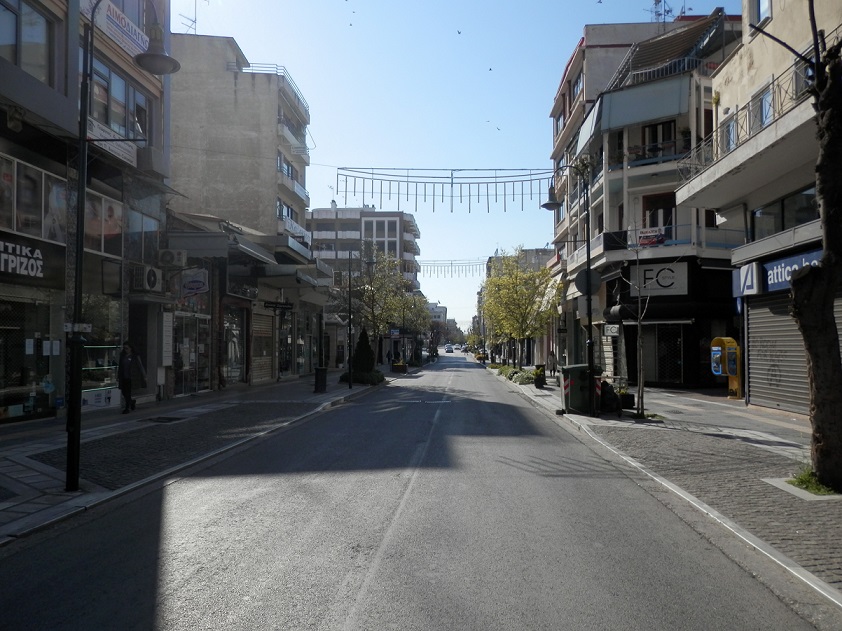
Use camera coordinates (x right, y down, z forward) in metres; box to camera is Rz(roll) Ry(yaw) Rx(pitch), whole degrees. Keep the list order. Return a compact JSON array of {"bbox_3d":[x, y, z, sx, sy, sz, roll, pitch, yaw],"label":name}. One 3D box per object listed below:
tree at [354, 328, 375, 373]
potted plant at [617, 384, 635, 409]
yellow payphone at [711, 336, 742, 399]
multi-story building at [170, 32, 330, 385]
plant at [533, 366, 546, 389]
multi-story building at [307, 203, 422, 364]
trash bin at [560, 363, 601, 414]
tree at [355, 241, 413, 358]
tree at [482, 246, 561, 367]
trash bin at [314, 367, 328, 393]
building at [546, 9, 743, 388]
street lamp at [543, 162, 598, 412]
[{"bbox_3d":[-2.881,1.810,31.000,1.080,2.500,1.080,0,-3,4],"label":"tree"},{"bbox_3d":[5.551,2.199,16.500,0.520,0.650,0.480,0,-3,4],"label":"potted plant"},{"bbox_3d":[9.649,1.642,19.200,0.620,1.950,0.620,1,-3,-21],"label":"yellow payphone"},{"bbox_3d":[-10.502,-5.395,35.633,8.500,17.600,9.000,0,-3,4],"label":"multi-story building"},{"bbox_3d":[4.717,2.468,24.200,0.520,0.850,0.520,0,-3,4],"label":"plant"},{"bbox_3d":[-9.455,-4.553,99.252,16.000,22.500,15.000,0,-3,4],"label":"multi-story building"},{"bbox_3d":[3.951,1.837,15.300,1.020,1.220,1.200,0,-3,4],"label":"trash bin"},{"bbox_3d":[-2.248,-0.438,35.500,3.700,7.800,3.700,0,-3,4],"label":"tree"},{"bbox_3d":[5.456,-0.190,33.000,4.200,7.100,4.200,0,-3,4],"label":"tree"},{"bbox_3d":[-3.568,2.313,21.800,0.460,0.930,0.460,0,-3,4],"label":"trash bin"},{"bbox_3d":[12.588,-5.851,30.486,10.000,18.000,17.000,0,-3,4],"label":"building"},{"bbox_3d":[3.458,-0.633,14.250,1.270,6.000,0.450,0,-3,4],"label":"street lamp"}]

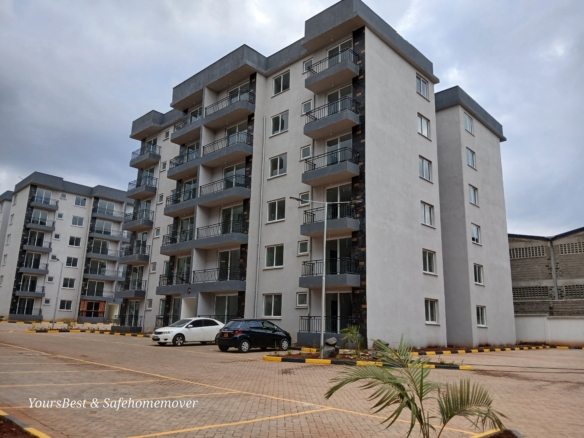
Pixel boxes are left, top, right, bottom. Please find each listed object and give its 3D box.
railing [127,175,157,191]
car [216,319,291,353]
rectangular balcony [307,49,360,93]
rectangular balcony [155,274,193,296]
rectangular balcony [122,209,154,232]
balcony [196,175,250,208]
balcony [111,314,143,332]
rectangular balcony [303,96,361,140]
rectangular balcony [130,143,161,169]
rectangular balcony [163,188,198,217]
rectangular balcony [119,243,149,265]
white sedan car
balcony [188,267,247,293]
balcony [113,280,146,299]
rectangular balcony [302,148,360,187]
[{"bbox_3d":[-13.455,-2.996,39.536,3.335,0.860,0.953,-10,-17,43],"label":"railing"},{"bbox_3d":[-1.705,5.679,21.479,1.695,1.500,3.900,-11,-18,44],"label":"car"},{"bbox_3d":[2.333,-8.658,25.824,3.185,1.362,1.080,-11,-18,42],"label":"rectangular balcony"},{"bbox_3d":[-8.003,4.645,31.408,4.650,1.414,0.980,-10,-17,43],"label":"rectangular balcony"},{"bbox_3d":[-13.738,0.199,39.301,3.457,1.300,1.050,-11,-18,43],"label":"rectangular balcony"},{"bbox_3d":[-4.582,-1.791,29.670,4.327,1.414,0.980,-10,-17,43],"label":"balcony"},{"bbox_3d":[-13.978,8.925,37.069,3.360,1.335,1.020,-11,-18,42],"label":"balcony"},{"bbox_3d":[2.241,-5.741,25.126,3.185,1.362,1.080,-11,-18,42],"label":"rectangular balcony"},{"bbox_3d":[-13.573,-5.639,40.677,3.457,1.300,1.050,-11,-18,43],"label":"rectangular balcony"},{"bbox_3d":[-7.825,-1.178,32.752,4.553,1.300,1.040,-11,-18,43],"label":"rectangular balcony"},{"bbox_3d":[-13.670,3.130,38.148,3.455,1.369,1.023,-10,-17,43],"label":"rectangular balcony"},{"bbox_3d":[-5.611,6.405,24.972,1.695,1.475,4.565,-11,-18,42],"label":"white sedan car"},{"bbox_3d":[-4.757,4.062,28.362,4.327,1.414,0.980,-10,-17,43],"label":"balcony"},{"bbox_3d":[-13.887,6.037,37.761,3.360,1.362,1.020,-11,-18,42],"label":"balcony"},{"bbox_3d":[2.149,-2.825,24.427,3.185,1.362,1.080,-11,-18,42],"label":"rectangular balcony"}]

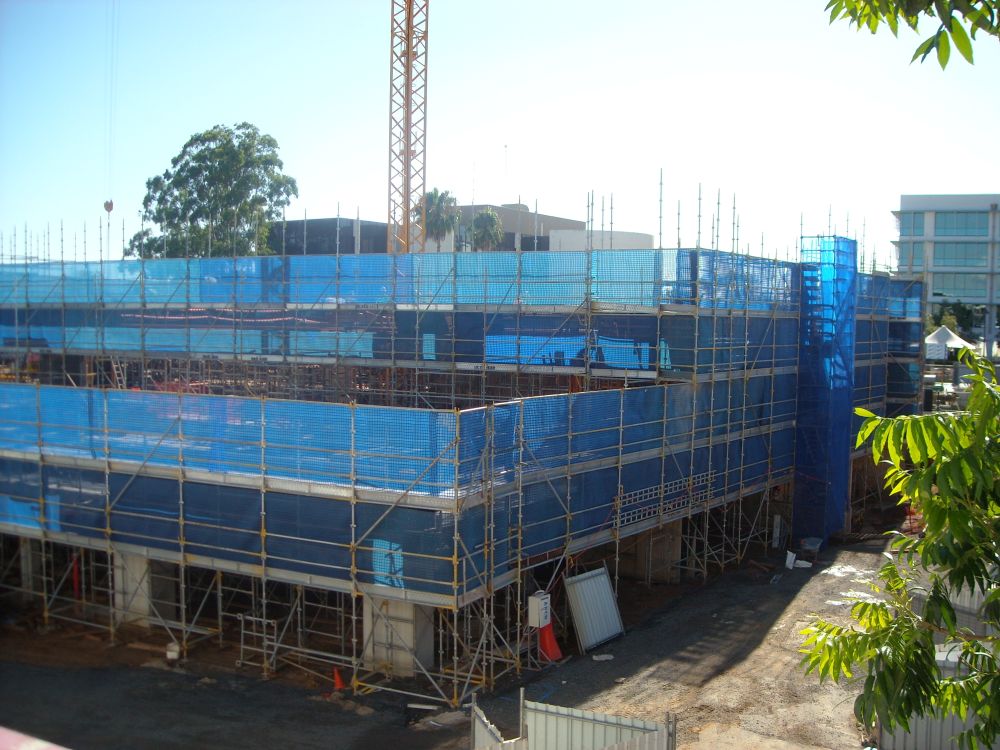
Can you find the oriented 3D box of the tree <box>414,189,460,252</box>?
[{"bbox_3d":[-5.628,-8.824,91.800,4.095,16.070,4.095,1,3,0],"label":"tree"}]

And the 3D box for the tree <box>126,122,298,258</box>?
[{"bbox_3d":[-24.863,-11.040,87.676,14.970,21.450,14.221,1,3,0],"label":"tree"}]

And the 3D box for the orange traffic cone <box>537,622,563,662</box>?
[{"bbox_3d":[1.194,6.290,23.987,0.550,0.960,0.550,1,3,0],"label":"orange traffic cone"}]

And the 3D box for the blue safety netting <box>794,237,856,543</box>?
[{"bbox_3d":[11.960,0.600,37.190,1.250,11.100,2.420,3,4,37],"label":"blue safety netting"}]

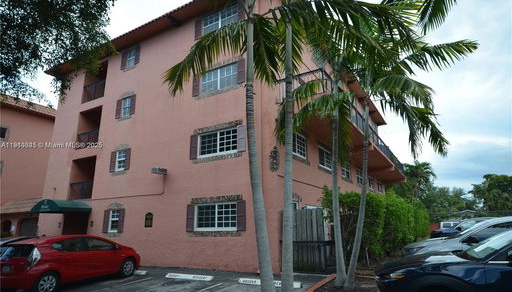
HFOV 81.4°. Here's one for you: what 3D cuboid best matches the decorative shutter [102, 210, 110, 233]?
[{"bbox_3d":[-7.005,3.532,13.935,0.465,1.038,0.050,-9,-17,29],"label":"decorative shutter"}]

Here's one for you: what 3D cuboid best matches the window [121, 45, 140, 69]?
[{"bbox_3d":[-6.663,-4.686,15.833,1.418,1.085,0.120,-9,-17,29],"label":"window"}]

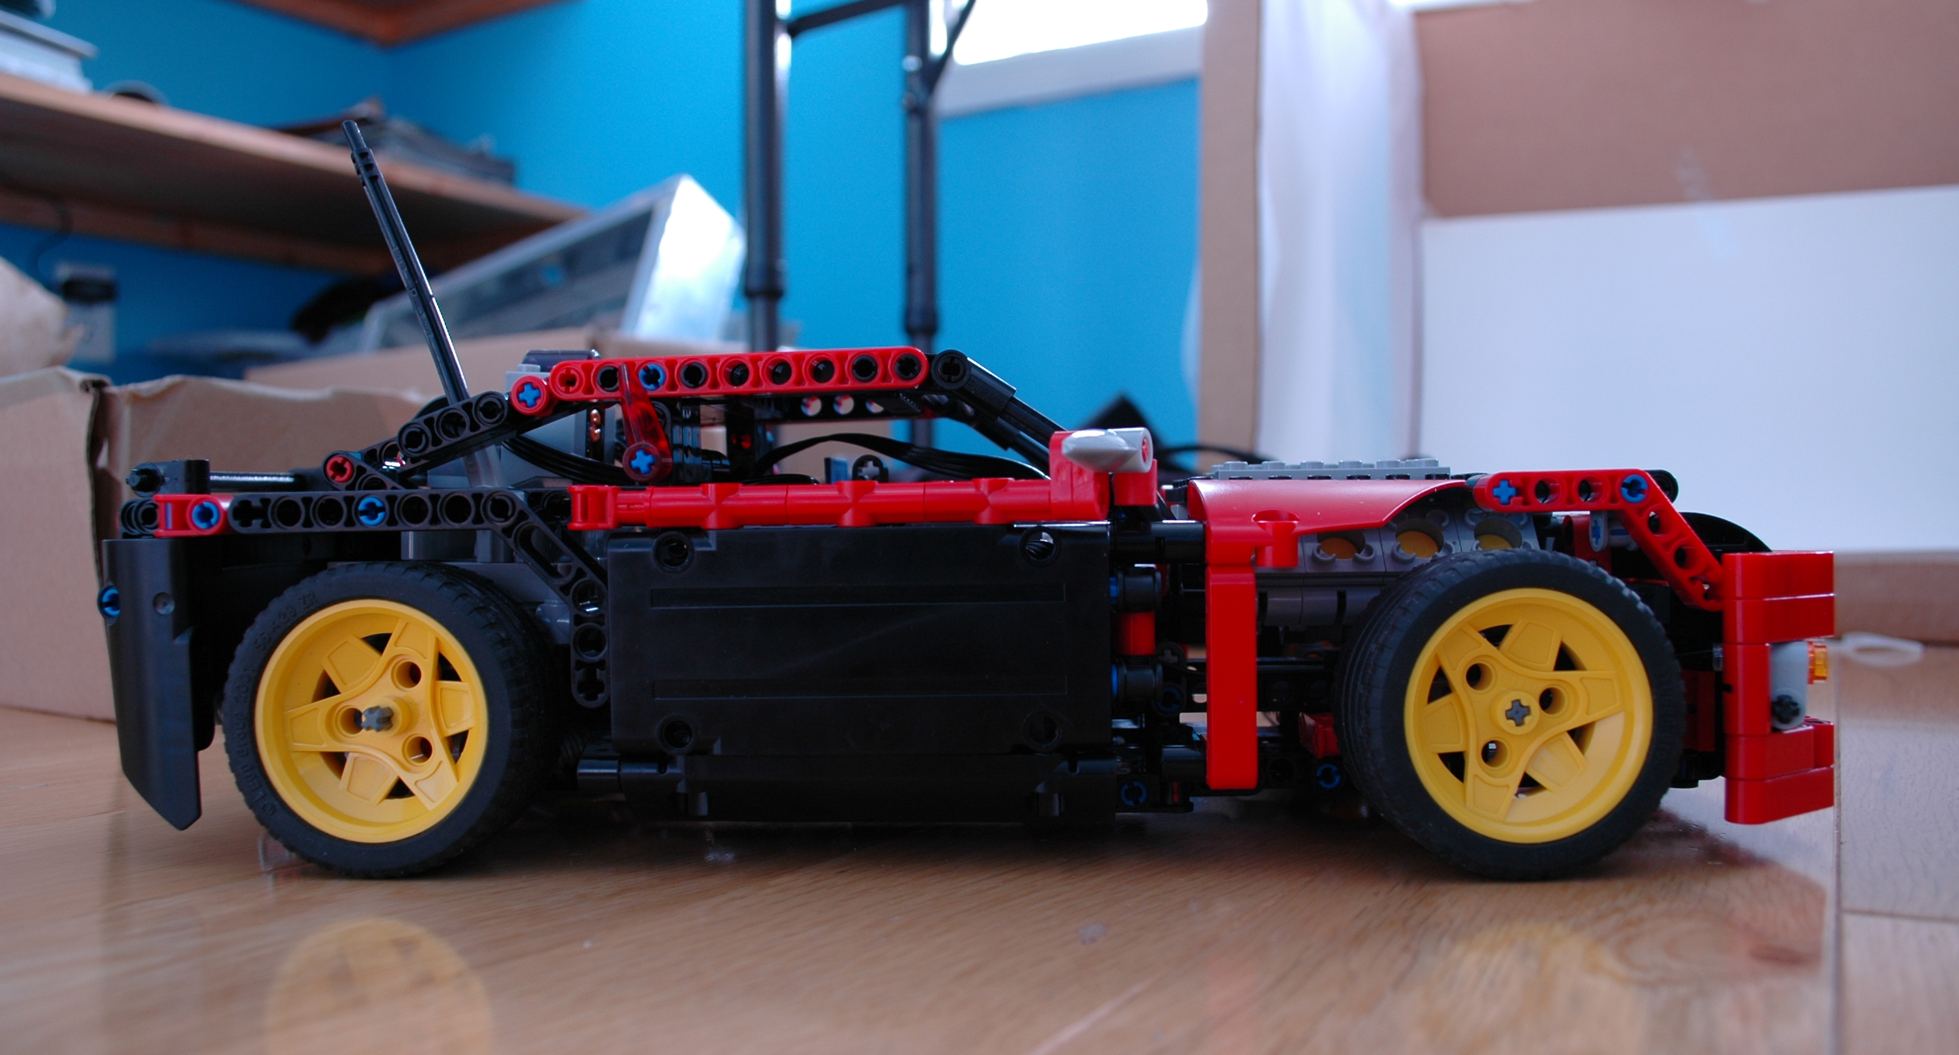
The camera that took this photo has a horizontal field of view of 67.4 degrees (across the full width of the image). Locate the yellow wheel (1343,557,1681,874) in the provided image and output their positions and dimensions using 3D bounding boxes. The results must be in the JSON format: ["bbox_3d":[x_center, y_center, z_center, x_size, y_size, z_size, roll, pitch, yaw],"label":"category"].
[{"bbox_3d":[0.092,0.032,0.261,0.056,0.056,0.028,-1,1,-2],"label":"yellow wheel"}]

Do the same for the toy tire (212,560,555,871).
[{"bbox_3d":[-0.107,0.035,0.273,0.056,0.056,0.028,-1,1,4],"label":"toy tire"}]

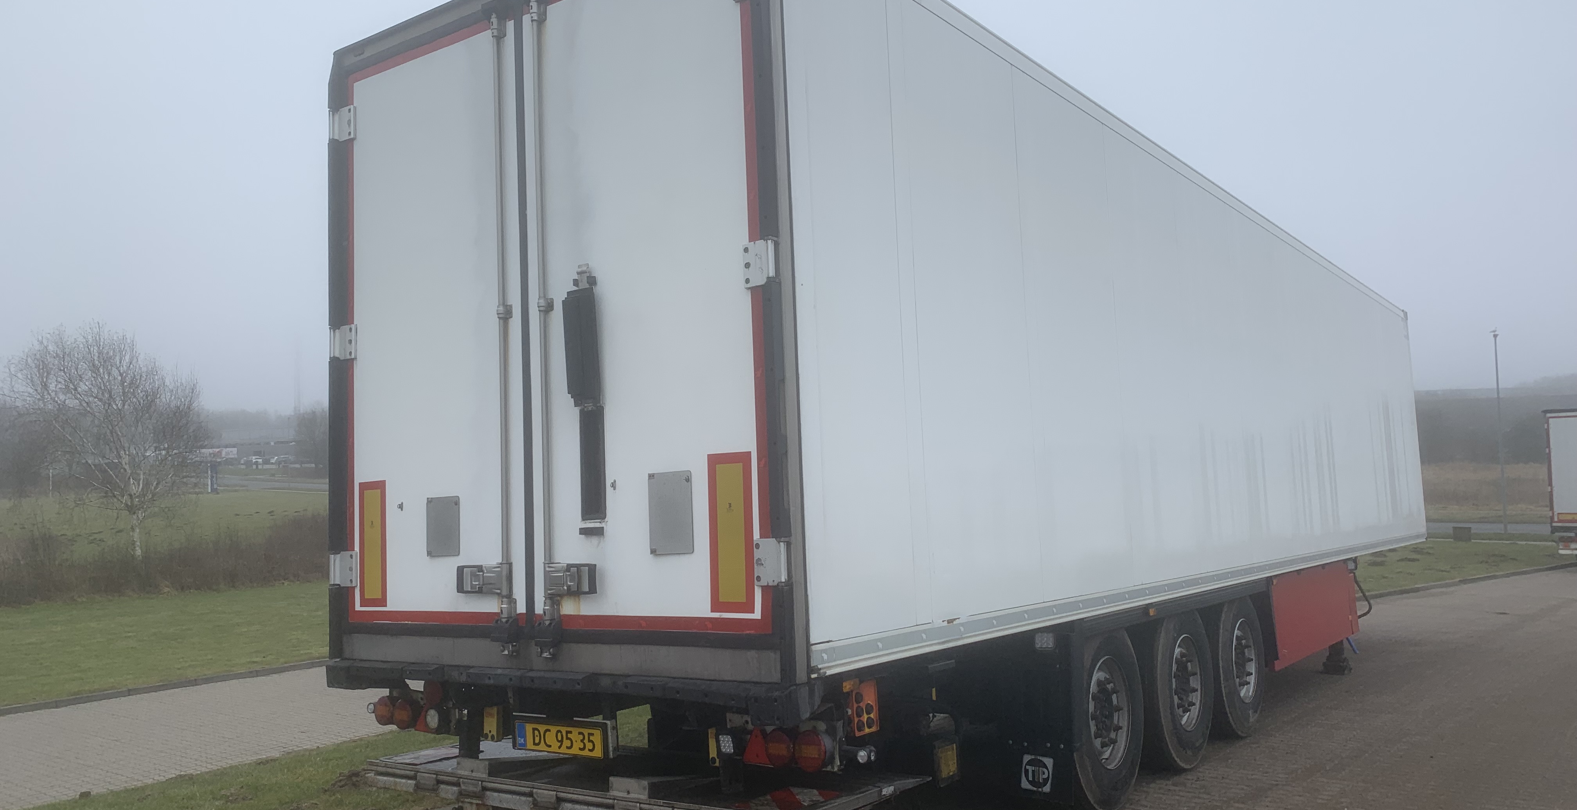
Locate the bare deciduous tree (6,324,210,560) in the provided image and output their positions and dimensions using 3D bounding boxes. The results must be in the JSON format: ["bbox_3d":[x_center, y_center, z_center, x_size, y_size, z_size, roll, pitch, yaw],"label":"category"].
[{"bbox_3d":[-18.357,1.148,32.000,4.900,6.800,4.900,-2,-4,0],"label":"bare deciduous tree"}]

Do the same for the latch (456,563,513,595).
[{"bbox_3d":[-1.271,0.722,4.900,0.300,0.130,0.075,-6,-7,36],"label":"latch"}]

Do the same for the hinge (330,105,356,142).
[{"bbox_3d":[-2.124,-1.332,5.649,0.157,0.160,0.047,-6,-7,36],"label":"hinge"}]

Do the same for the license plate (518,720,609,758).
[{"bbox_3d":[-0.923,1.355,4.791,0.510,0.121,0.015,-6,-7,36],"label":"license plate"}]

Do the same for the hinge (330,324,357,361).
[{"bbox_3d":[-2.106,-0.290,5.593,0.150,0.163,0.050,-6,-7,36],"label":"hinge"}]

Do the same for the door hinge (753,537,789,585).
[{"bbox_3d":[-0.063,0.538,4.048,0.140,0.163,0.050,-6,-7,36],"label":"door hinge"}]

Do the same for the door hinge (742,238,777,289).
[{"bbox_3d":[-0.101,-0.493,4.122,0.157,0.160,0.047,-6,-7,36],"label":"door hinge"}]

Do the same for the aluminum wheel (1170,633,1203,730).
[{"bbox_3d":[2.385,1.744,7.456,0.260,0.590,0.590,-6,-7,36],"label":"aluminum wheel"}]

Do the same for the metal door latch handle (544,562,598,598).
[{"bbox_3d":[-0.834,0.673,4.562,0.240,0.120,0.065,-6,-7,36],"label":"metal door latch handle"}]

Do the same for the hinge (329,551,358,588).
[{"bbox_3d":[-2.045,0.757,5.450,0.157,0.160,0.047,-6,-7,36],"label":"hinge"}]

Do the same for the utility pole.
[{"bbox_3d":[33.072,1.316,55.000,0.280,9.380,0.280,0,-4,0],"label":"utility pole"}]

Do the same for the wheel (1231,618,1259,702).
[{"bbox_3d":[3.154,1.832,8.509,0.260,0.590,0.590,-6,-7,36],"label":"wheel"}]

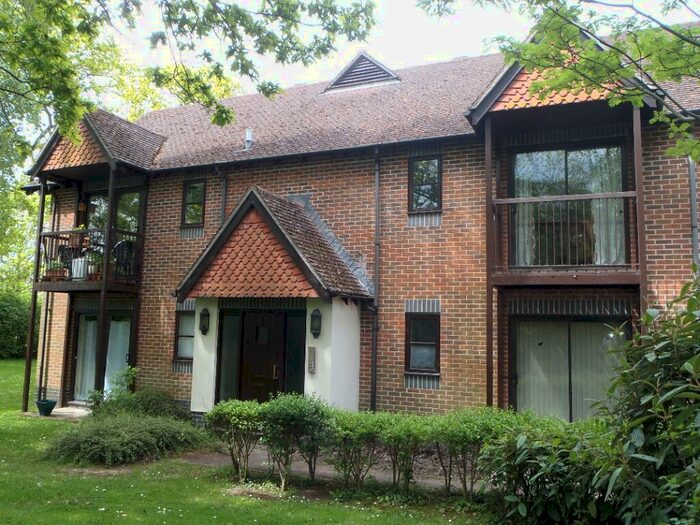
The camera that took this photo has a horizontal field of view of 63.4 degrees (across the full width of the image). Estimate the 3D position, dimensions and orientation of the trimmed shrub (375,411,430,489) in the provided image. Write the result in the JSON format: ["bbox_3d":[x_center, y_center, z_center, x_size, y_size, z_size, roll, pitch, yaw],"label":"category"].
[{"bbox_3d":[0.624,2.209,6.604,0.620,0.829,0.650,-2,-7,23],"label":"trimmed shrub"}]

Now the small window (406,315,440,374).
[{"bbox_3d":[1.255,1.372,9.625,0.615,1.030,0.090,-2,-7,23],"label":"small window"}]

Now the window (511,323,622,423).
[{"bbox_3d":[3.371,1.838,8.712,1.740,2.040,0.110,-2,-7,23],"label":"window"}]

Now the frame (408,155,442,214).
[{"bbox_3d":[1.330,-1.365,9.938,0.610,1.070,0.090,-2,-7,23],"label":"frame"}]

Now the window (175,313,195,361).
[{"bbox_3d":[-3.305,1.505,11.590,0.600,1.010,0.090,-2,-7,23],"label":"window"}]

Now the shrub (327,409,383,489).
[{"bbox_3d":[0.090,2.314,7.127,0.680,0.970,0.680,1,-6,0],"label":"shrub"}]

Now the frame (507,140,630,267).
[{"bbox_3d":[3.371,-0.909,8.883,1.784,2.022,0.100,-1,-7,24],"label":"frame"}]

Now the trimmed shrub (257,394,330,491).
[{"bbox_3d":[-0.673,2.112,6.796,0.800,1.007,0.750,-2,-7,23],"label":"trimmed shrub"}]

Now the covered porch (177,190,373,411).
[{"bbox_3d":[-1.345,0.858,9.925,3.070,4.170,1.520,-2,-7,23],"label":"covered porch"}]

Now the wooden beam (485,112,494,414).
[{"bbox_3d":[2.069,0.350,8.344,0.085,5.070,0.085,-2,-7,23],"label":"wooden beam"}]

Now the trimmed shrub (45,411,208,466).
[{"bbox_3d":[-3.494,2.593,8.751,2.100,0.600,1.800,-1,-7,24],"label":"trimmed shrub"}]

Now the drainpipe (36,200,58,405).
[{"bbox_3d":[-7.070,0.799,13.229,0.075,4.871,0.080,-1,-7,24],"label":"drainpipe"}]

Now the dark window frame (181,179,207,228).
[{"bbox_3d":[-3.272,-1.236,11.860,0.595,1.009,0.090,-1,-7,24],"label":"dark window frame"}]

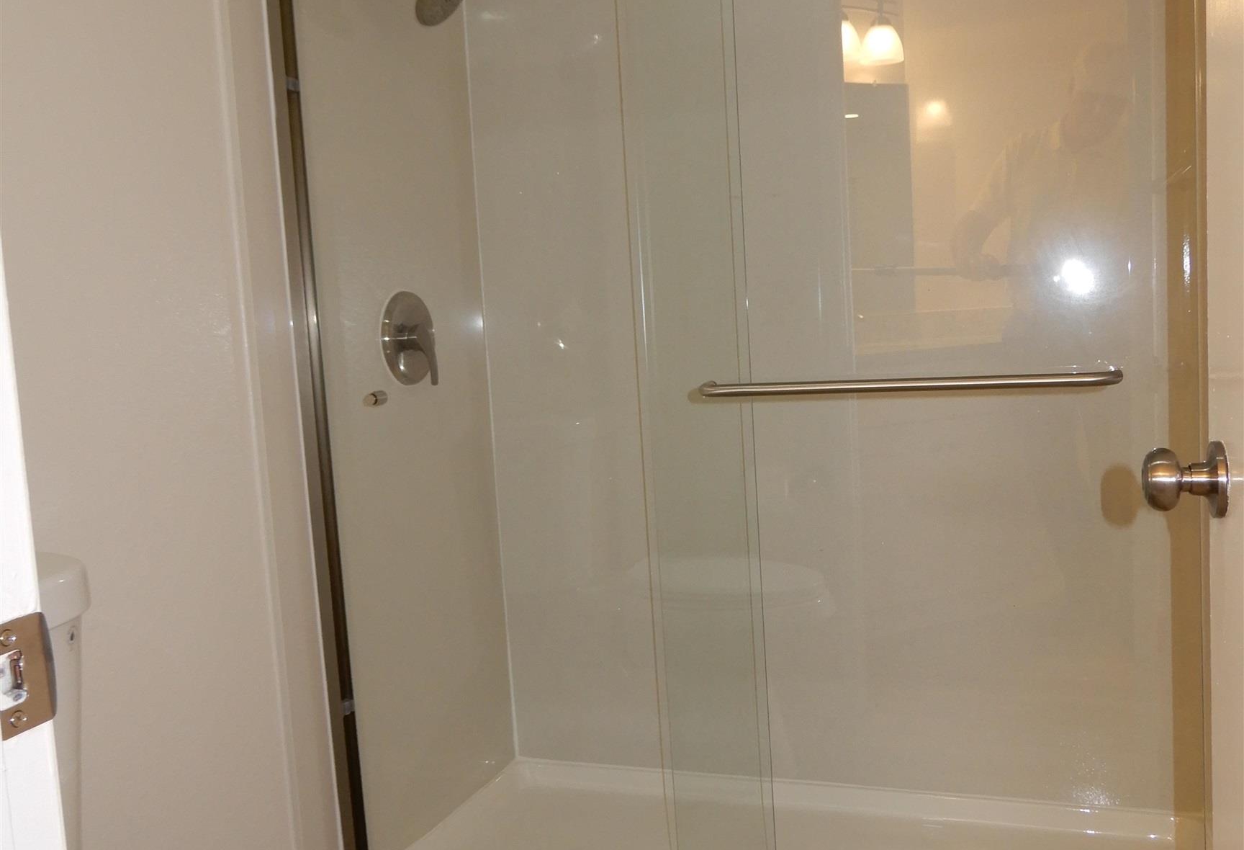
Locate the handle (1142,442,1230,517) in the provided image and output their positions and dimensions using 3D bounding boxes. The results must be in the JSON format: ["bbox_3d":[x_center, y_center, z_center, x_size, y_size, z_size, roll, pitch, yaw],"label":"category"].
[{"bbox_3d":[0.482,0.048,0.991,0.062,0.066,0.066,-1,6,20],"label":"handle"}]

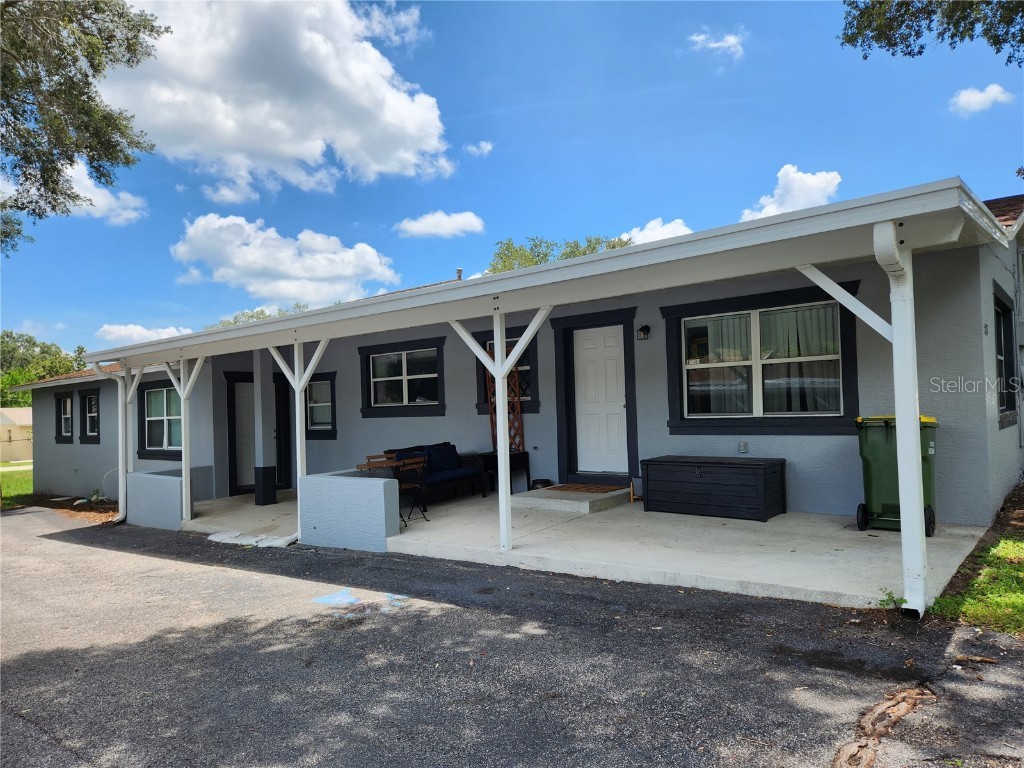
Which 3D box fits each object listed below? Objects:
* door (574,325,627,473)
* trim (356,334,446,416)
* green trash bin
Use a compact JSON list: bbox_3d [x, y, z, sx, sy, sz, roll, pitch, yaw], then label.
[{"bbox_3d":[1.260,0.228,9.477,0.900,2.040,0.060,-4,-3,40],"label":"door"},{"bbox_3d":[-1.950,-0.078,12.060,2.340,1.330,0.110,-4,-3,40],"label":"trim"},{"bbox_3d":[3.770,0.845,6.579,0.640,1.100,0.740,-3,-3,40],"label":"green trash bin"}]

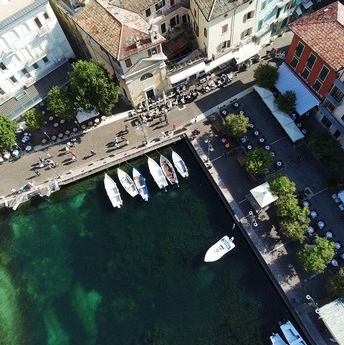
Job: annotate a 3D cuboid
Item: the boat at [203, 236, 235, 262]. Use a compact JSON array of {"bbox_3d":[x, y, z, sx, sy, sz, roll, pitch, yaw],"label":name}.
[{"bbox_3d":[7.251,11.759,44.435,5.860,1.400,2.150,-36,67,-10],"label":"boat"}]

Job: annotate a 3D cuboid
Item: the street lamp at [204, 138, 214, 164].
[{"bbox_3d":[5.799,-3.199,46.508,0.550,7.200,2.100,-27,66,-7],"label":"street lamp"}]

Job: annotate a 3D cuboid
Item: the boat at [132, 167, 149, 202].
[{"bbox_3d":[-5.447,1.979,50.258,1.900,1.300,6.910,-22,65,-5],"label":"boat"}]

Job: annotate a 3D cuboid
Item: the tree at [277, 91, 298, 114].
[{"bbox_3d":[19.165,-11.252,49.691,3.600,5.600,3.600,-26,66,-6],"label":"tree"}]

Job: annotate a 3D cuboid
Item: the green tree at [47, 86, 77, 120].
[{"bbox_3d":[-17.238,-10.630,46.977,4.830,6.600,4.830,-27,66,-7],"label":"green tree"}]

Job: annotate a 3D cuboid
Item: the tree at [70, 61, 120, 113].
[{"bbox_3d":[-13.349,-14.354,51.951,8.400,9.800,8.400,-2,66,5],"label":"tree"}]

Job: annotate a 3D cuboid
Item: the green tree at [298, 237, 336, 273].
[{"bbox_3d":[17.019,9.909,35.014,4.290,5.600,4.290,-2,65,4],"label":"green tree"}]

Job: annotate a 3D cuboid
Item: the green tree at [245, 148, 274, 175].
[{"bbox_3d":[12.054,-1.222,40.919,3.760,5.000,3.760,-2,65,4],"label":"green tree"}]

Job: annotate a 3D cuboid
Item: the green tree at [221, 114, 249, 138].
[{"bbox_3d":[9.442,-6.526,43.596,3.770,5.000,3.770,-2,65,4],"label":"green tree"}]

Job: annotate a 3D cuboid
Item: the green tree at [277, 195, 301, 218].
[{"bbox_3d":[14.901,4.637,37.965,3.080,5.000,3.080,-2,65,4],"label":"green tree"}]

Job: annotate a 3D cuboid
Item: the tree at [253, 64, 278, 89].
[{"bbox_3d":[15.058,-14.987,46.998,3.950,5.000,3.950,-2,65,4],"label":"tree"}]

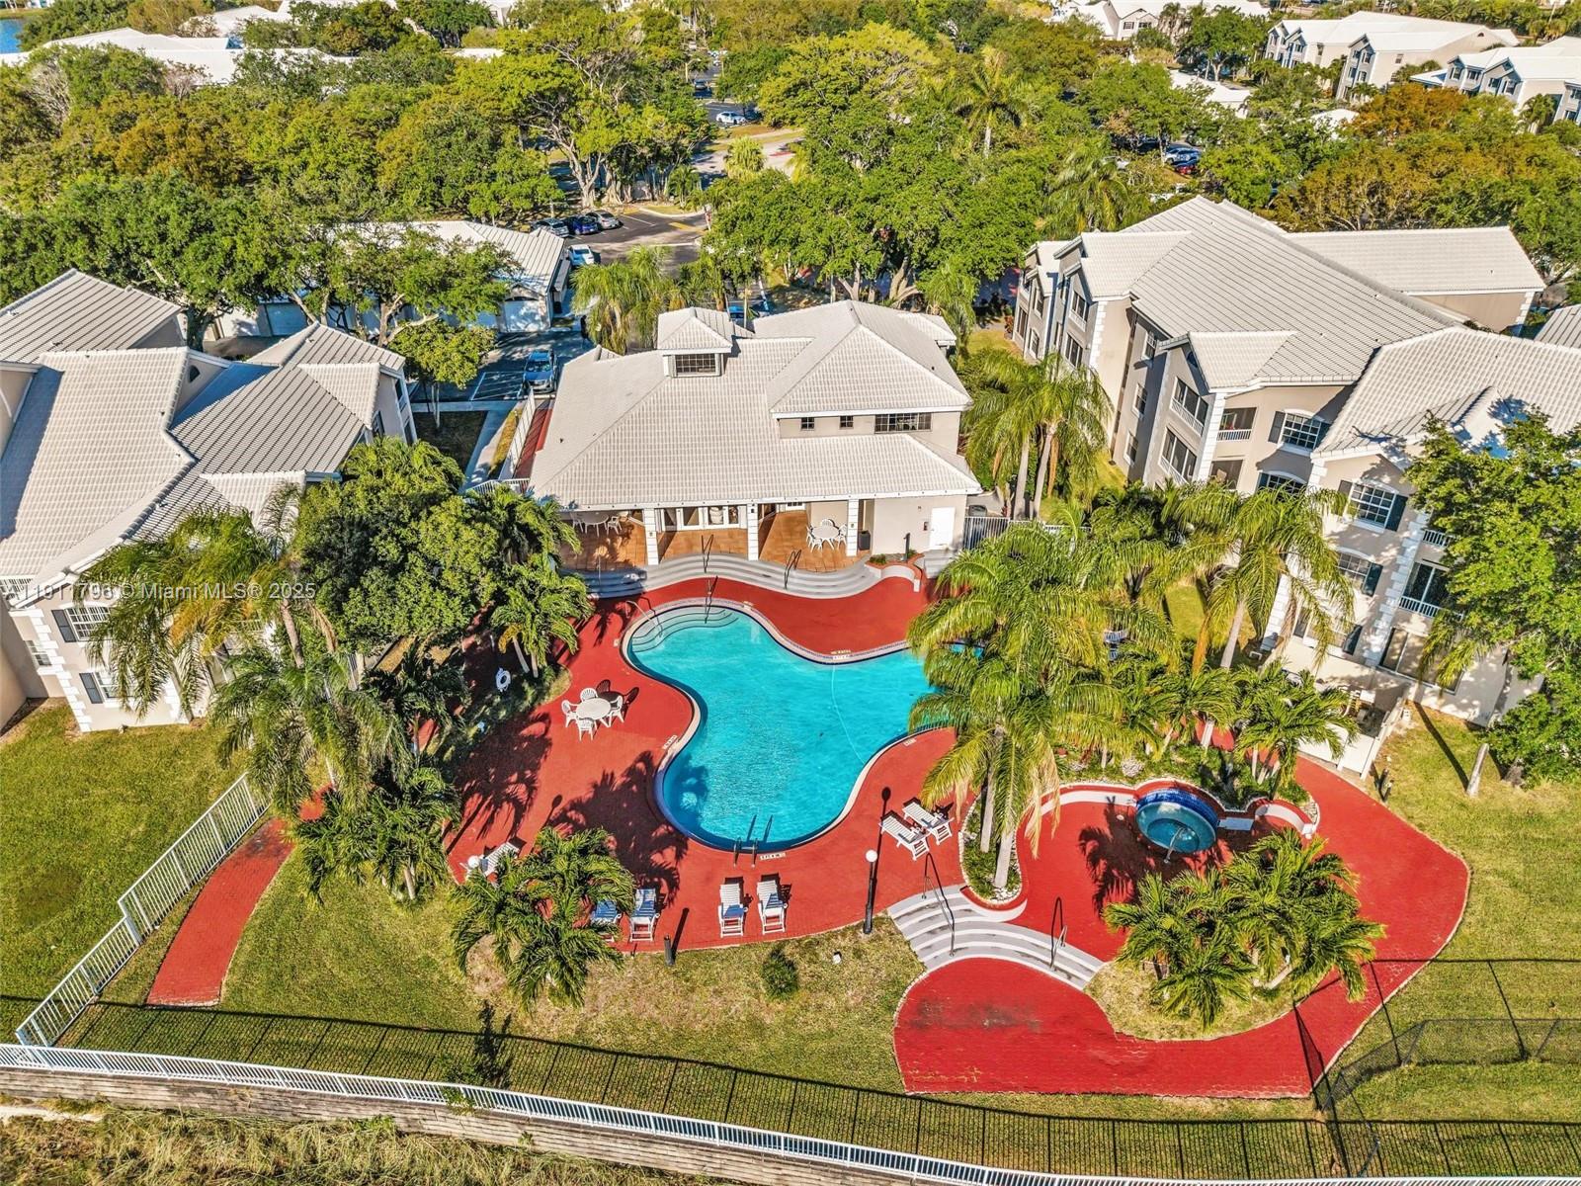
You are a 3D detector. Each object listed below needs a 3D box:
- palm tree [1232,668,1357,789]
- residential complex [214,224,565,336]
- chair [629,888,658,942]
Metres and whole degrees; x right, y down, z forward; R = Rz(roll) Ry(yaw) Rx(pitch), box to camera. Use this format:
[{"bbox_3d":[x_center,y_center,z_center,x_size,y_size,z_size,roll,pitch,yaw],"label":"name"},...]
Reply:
[{"bbox_3d":[15.556,4.603,34.584,3.900,3.700,3.900,-1,31,0],"label":"palm tree"},{"bbox_3d":[-26.900,-22.816,76.442,22.000,5.500,12.000,-2,33,-3],"label":"residential complex"},{"bbox_3d":[-4.157,8.953,31.069,0.680,0.800,1.650,0,31,0],"label":"chair"}]

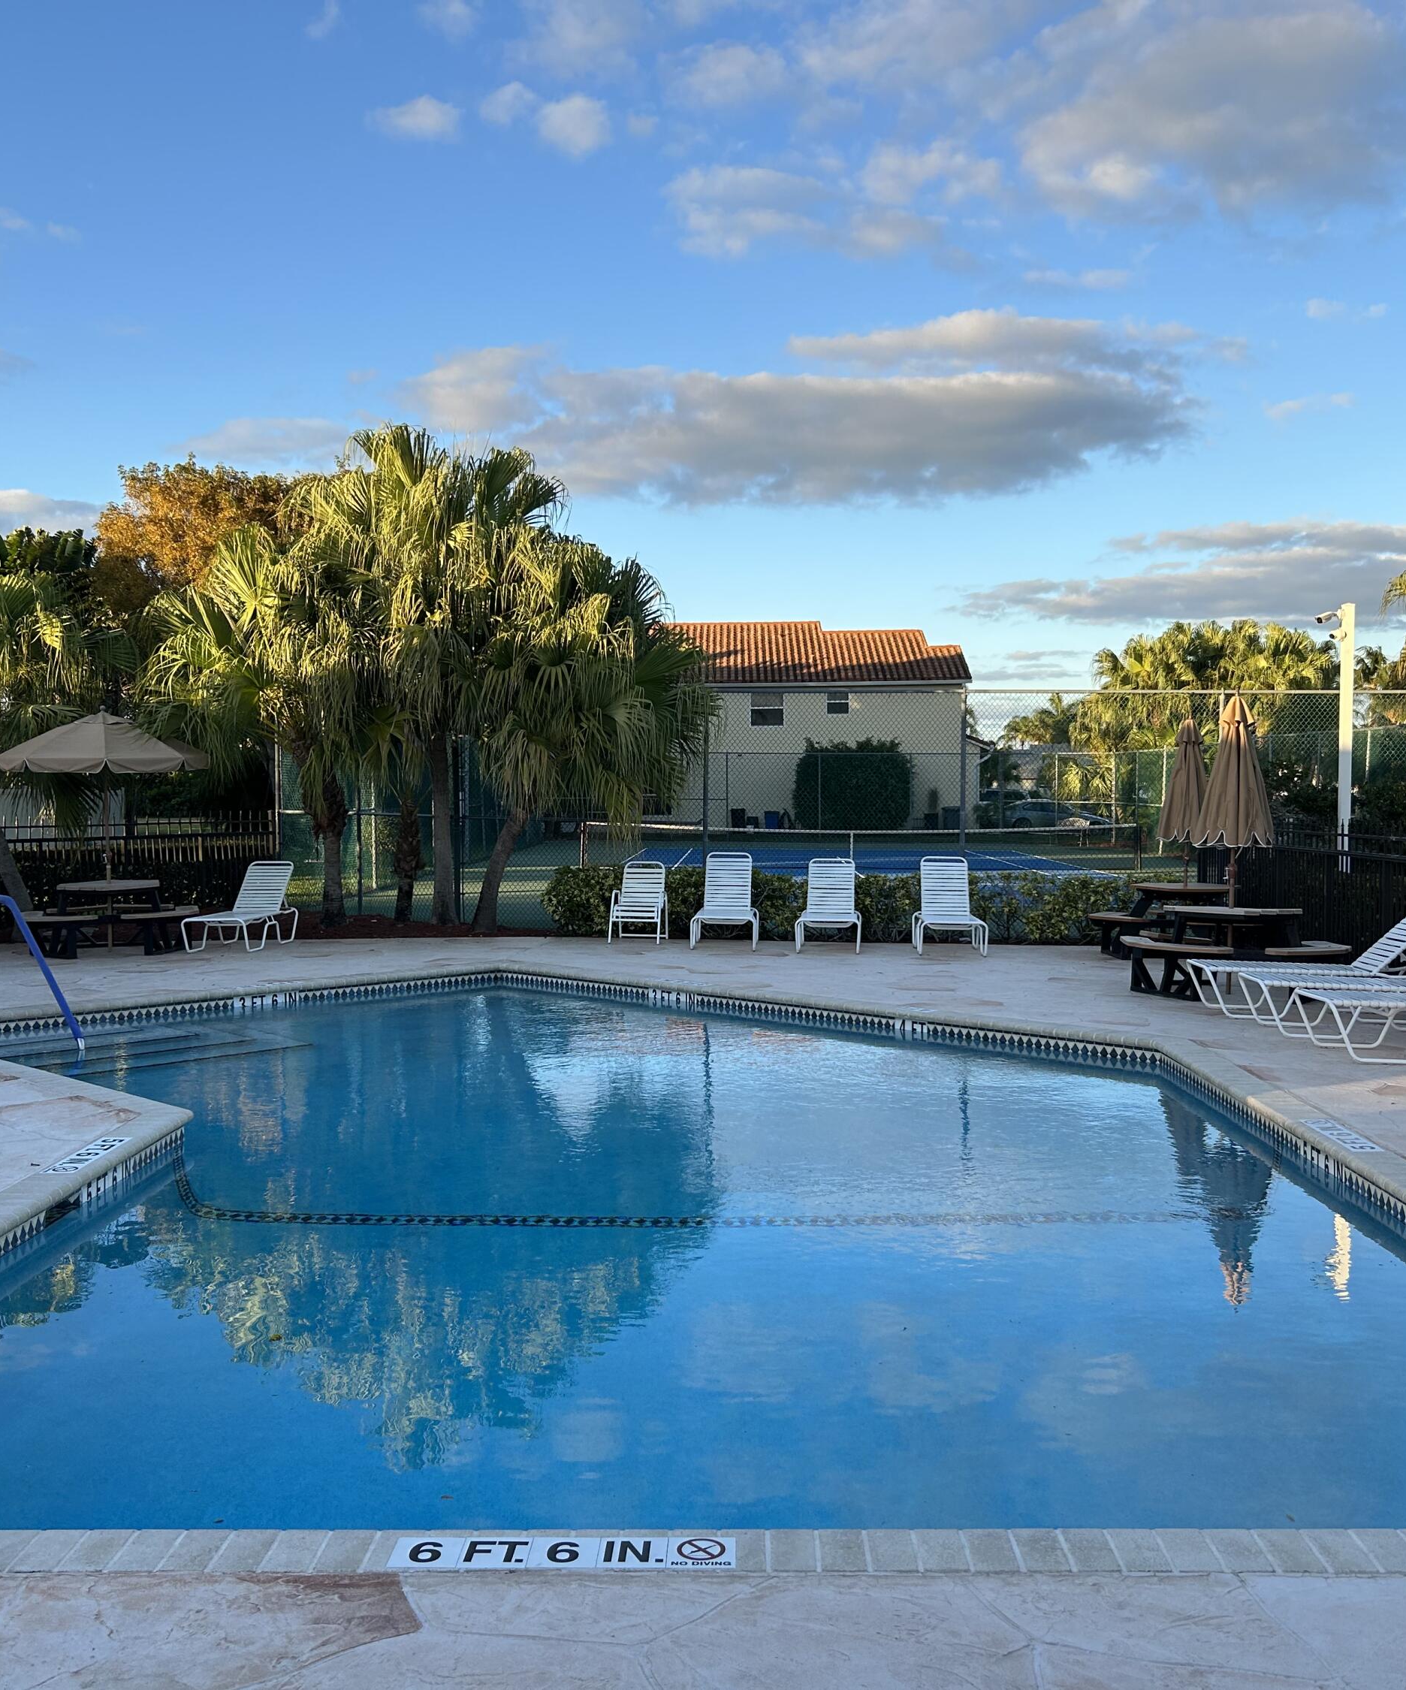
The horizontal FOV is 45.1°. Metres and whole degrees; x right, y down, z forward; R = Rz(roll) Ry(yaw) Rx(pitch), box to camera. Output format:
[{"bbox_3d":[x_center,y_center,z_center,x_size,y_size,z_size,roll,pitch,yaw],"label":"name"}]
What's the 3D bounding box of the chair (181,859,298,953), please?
[{"bbox_3d":[-5.090,0.666,18.877,0.660,0.950,1.580,0,2,8],"label":"chair"}]

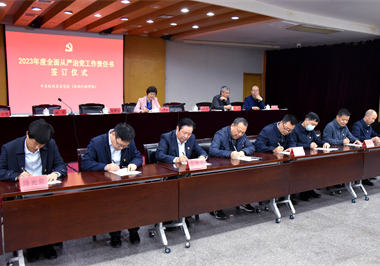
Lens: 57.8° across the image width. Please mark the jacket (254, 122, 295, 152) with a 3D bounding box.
[{"bbox_3d":[1.061,0.144,4.447,0.626,0.545,0.545,-3,7,-31],"label":"jacket"}]

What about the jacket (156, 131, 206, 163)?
[{"bbox_3d":[-0.123,0.269,3.842,0.590,0.610,0.700,-4,7,-31],"label":"jacket"}]

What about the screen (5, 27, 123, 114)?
[{"bbox_3d":[-2.755,-1.307,7.952,2.579,2.030,0.060,-4,7,-31],"label":"screen"}]

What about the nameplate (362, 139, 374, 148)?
[{"bbox_3d":[2.416,0.147,4.666,0.192,0.096,0.086,-3,7,-31],"label":"nameplate"}]

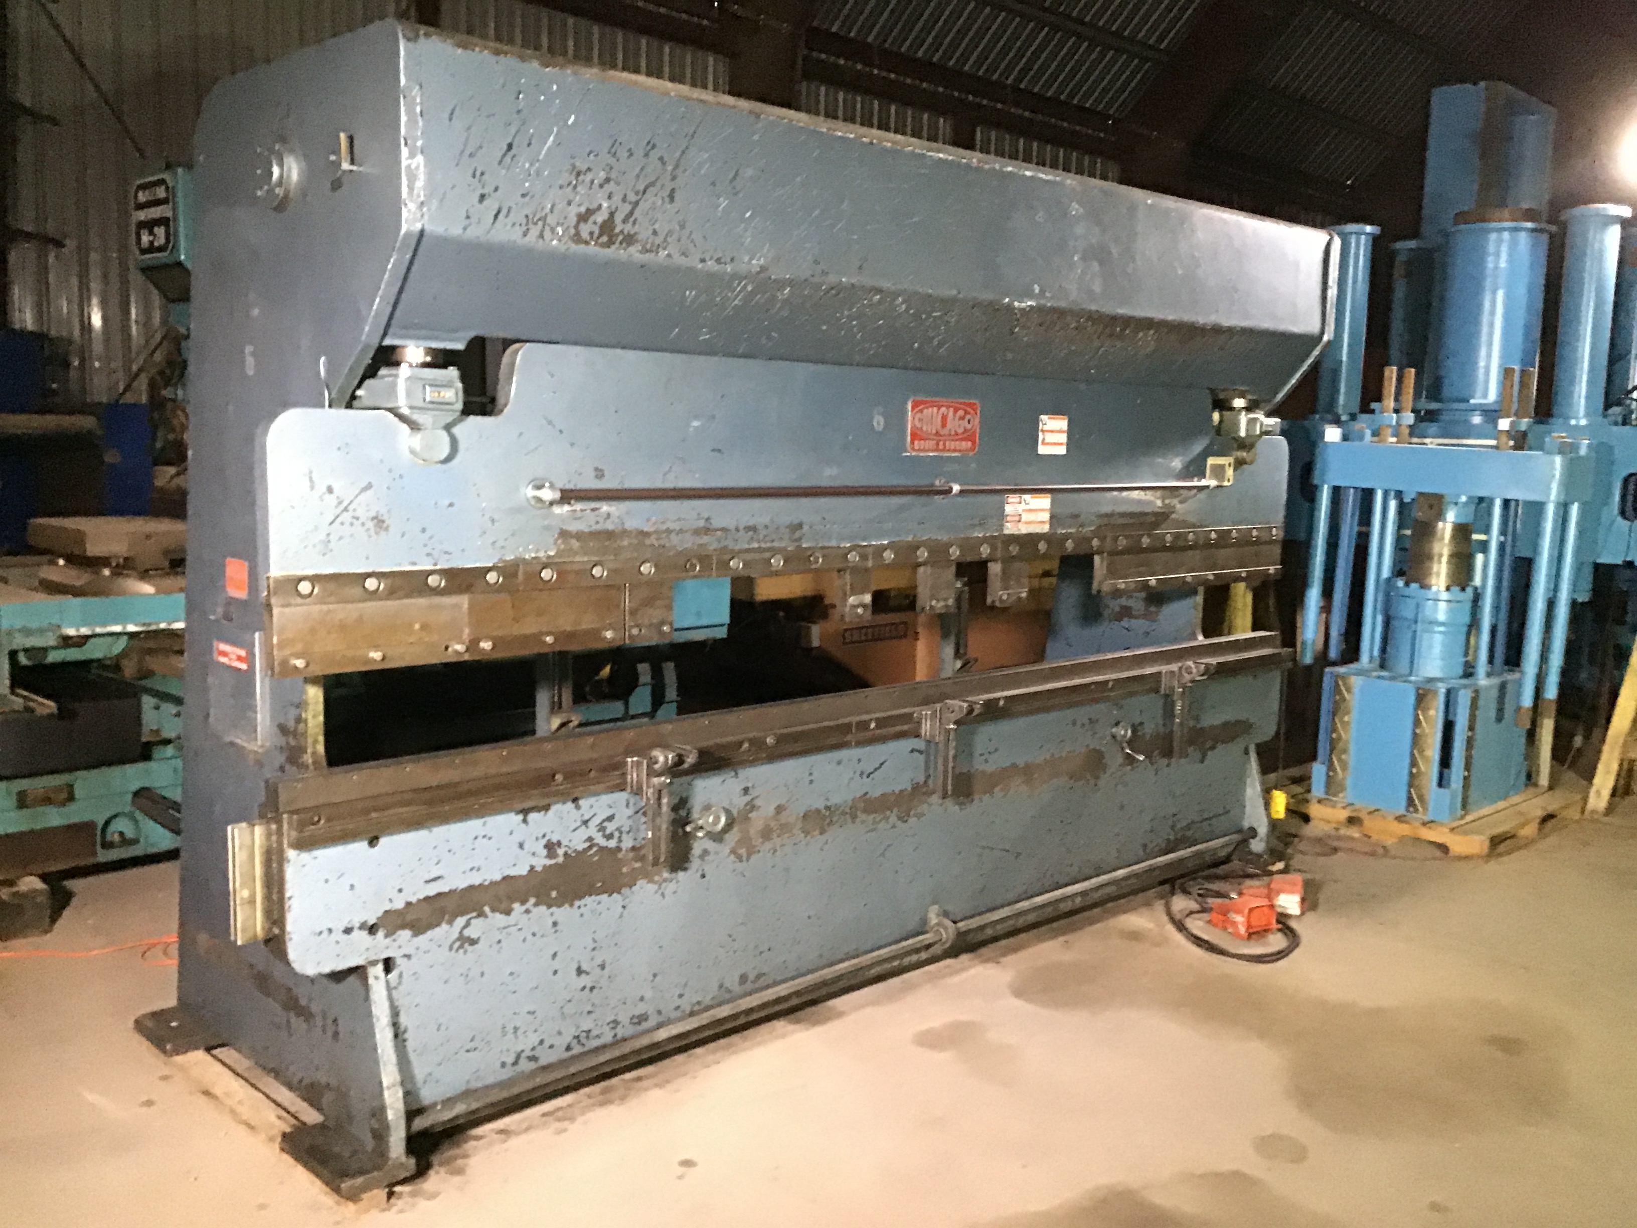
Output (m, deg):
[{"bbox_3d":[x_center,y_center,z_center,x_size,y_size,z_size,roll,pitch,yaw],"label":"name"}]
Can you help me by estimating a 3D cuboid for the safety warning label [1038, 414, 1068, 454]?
[{"bbox_3d":[0.805,-0.612,5.019,0.156,0.132,0.004,-5,10,-43],"label":"safety warning label"}]

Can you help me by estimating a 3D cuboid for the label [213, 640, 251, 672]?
[{"bbox_3d":[-1.550,0.111,3.871,0.004,0.056,0.232,-5,10,-43],"label":"label"}]

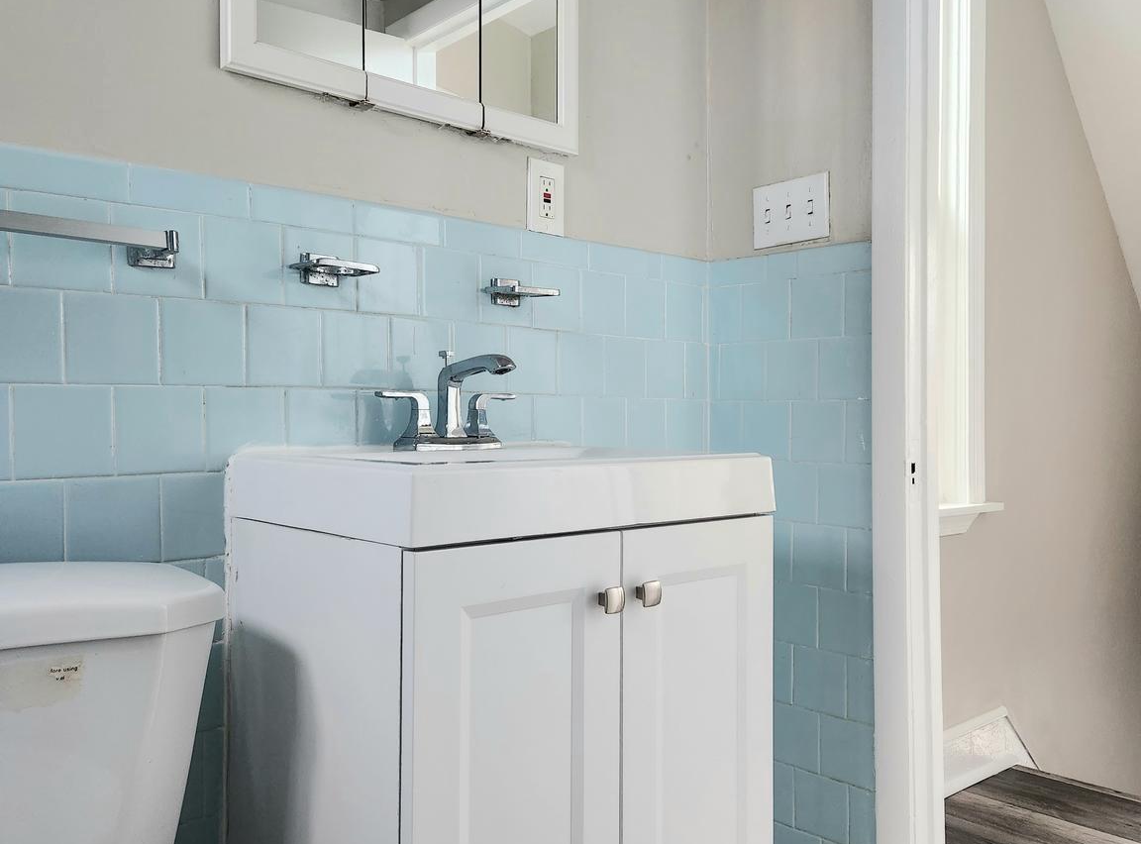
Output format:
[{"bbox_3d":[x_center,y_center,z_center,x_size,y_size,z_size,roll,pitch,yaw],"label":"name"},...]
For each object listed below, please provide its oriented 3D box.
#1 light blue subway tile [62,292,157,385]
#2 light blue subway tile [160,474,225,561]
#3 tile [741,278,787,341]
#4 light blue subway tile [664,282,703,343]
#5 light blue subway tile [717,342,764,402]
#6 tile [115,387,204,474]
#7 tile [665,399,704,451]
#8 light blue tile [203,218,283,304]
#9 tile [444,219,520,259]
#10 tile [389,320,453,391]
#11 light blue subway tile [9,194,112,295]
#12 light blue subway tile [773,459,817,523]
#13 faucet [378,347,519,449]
[{"bbox_3d":[-0.545,-0.098,1.203,0.106,0.104,0.010,0,-1,-43],"label":"light blue subway tile"},{"bbox_3d":[-0.463,0.118,1.279,0.108,0.108,0.009,0,0,-43],"label":"light blue subway tile"},{"bbox_3d":[0.361,-0.203,1.860,0.010,0.107,0.105,0,-1,-43],"label":"tile"},{"bbox_3d":[0.216,-0.204,1.921,0.108,0.108,0.010,0,-1,-43],"label":"light blue subway tile"},{"bbox_3d":[0.327,-0.094,1.905,0.010,0.108,0.108,0,-1,-43],"label":"light blue subway tile"},{"bbox_3d":[-0.505,0.011,1.242,0.108,0.108,0.009,0,0,-43],"label":"tile"},{"bbox_3d":[0.217,0.016,1.919,0.108,0.108,0.010,0,-1,-43],"label":"tile"},{"bbox_3d":[-0.429,-0.209,1.329,0.108,0.108,0.010,0,0,-43],"label":"light blue tile"},{"bbox_3d":[-0.139,-0.285,1.579,0.152,0.045,0.009,0,0,-43],"label":"tile"},{"bbox_3d":[-0.226,-0.099,1.519,0.108,0.108,0.010,0,0,-43],"label":"tile"},{"bbox_3d":[-0.586,-0.204,1.162,0.108,0.108,0.010,0,-1,-43],"label":"light blue subway tile"},{"bbox_3d":[0.402,0.126,1.818,0.009,0.108,0.108,0,0,-43],"label":"light blue subway tile"},{"bbox_3d":[-0.133,-0.032,1.417,0.250,0.144,0.185,0,0,-43],"label":"faucet"}]

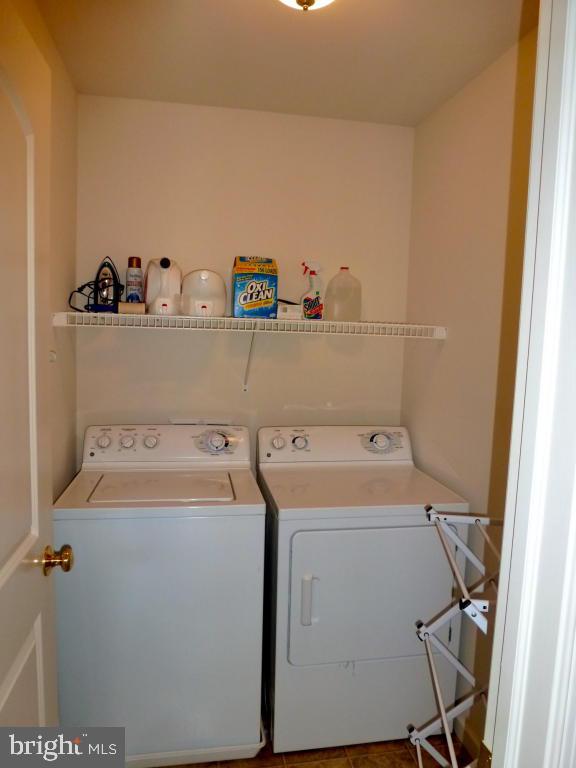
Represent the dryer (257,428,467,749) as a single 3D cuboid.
[{"bbox_3d":[0.246,0.757,2.193,0.686,1.079,0.675,1,6,-10],"label":"dryer"}]

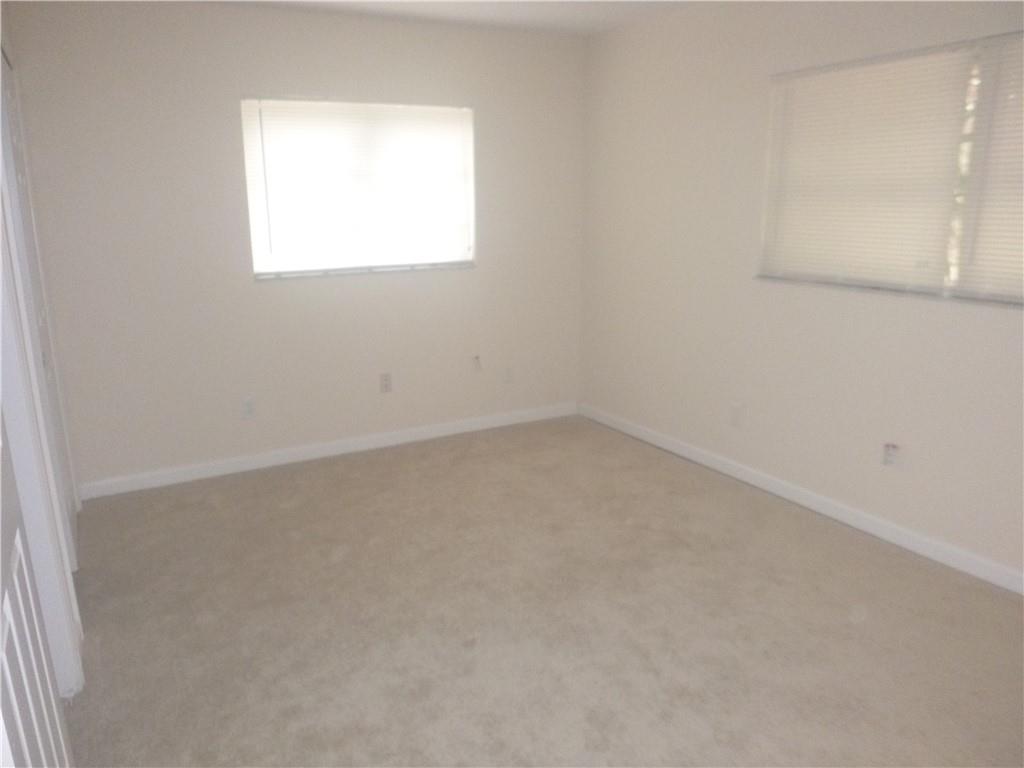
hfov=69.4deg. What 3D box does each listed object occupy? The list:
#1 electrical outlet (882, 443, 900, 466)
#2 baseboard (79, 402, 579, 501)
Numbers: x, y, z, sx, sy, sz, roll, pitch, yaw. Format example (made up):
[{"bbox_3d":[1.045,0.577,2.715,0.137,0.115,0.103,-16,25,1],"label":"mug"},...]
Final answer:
[{"bbox_3d":[1.635,0.306,3.191,0.010,0.115,0.072,-8,16,-29],"label":"electrical outlet"},{"bbox_3d":[-0.866,0.359,4.491,3.075,0.090,0.018,-8,16,-29],"label":"baseboard"}]

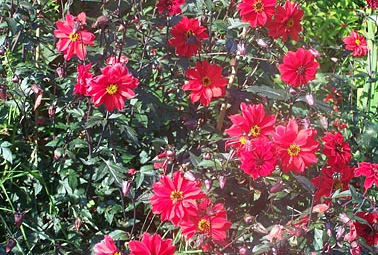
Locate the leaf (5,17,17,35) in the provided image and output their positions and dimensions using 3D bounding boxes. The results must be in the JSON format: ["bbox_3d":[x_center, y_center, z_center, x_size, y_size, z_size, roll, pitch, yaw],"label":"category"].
[{"bbox_3d":[-0.386,-0.221,2.480,0.025,0.039,0.014,1,-6,-6],"label":"leaf"}]

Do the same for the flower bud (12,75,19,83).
[{"bbox_3d":[-0.366,-0.103,2.420,0.013,0.016,0.013,0,14,0],"label":"flower bud"}]

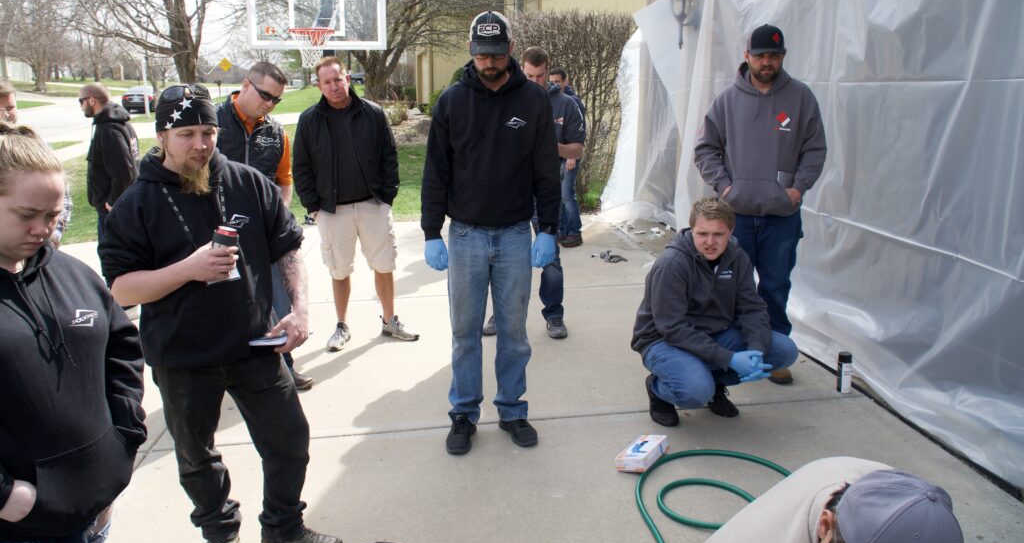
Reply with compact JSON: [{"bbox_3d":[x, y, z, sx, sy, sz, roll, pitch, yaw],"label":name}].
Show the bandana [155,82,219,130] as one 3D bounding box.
[{"bbox_3d":[-0.948,-0.476,2.230,0.175,0.145,0.205,-14,30,-43],"label":"bandana"}]

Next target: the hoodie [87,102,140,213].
[{"bbox_3d":[-2.983,-0.868,5.750,0.340,0.760,0.520,-2,13,-8],"label":"hoodie"}]

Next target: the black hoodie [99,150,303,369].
[{"bbox_3d":[-0.957,-0.037,2.351,0.600,0.650,0.380,-11,18,-37],"label":"black hoodie"}]

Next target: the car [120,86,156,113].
[{"bbox_3d":[-22.952,-10.569,47.200,1.820,1.450,4.700,-6,14,-24],"label":"car"}]

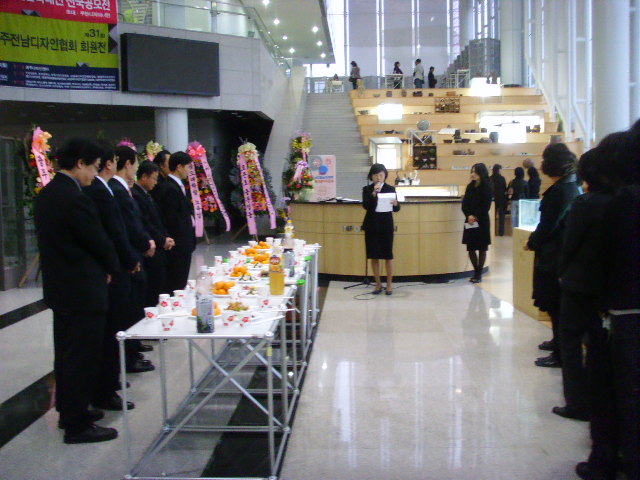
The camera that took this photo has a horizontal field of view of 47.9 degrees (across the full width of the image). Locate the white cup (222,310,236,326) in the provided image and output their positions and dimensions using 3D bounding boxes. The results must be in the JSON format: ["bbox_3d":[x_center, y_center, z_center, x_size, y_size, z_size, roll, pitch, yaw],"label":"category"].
[{"bbox_3d":[-0.442,0.389,3.569,0.071,0.068,0.071,-1,5,3],"label":"white cup"}]

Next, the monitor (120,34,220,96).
[{"bbox_3d":[-3.666,-4.287,17.894,2.400,1.370,0.400,-5,7,-34],"label":"monitor"}]

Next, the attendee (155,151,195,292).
[{"bbox_3d":[-1.418,0.006,6.982,0.360,1.730,0.480,0,5,7],"label":"attendee"}]

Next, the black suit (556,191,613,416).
[{"bbox_3d":[1.555,0.370,4.186,0.380,1.350,0.480,1,5,23],"label":"black suit"}]

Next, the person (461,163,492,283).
[{"bbox_3d":[2.105,-0.235,9.681,0.340,1.600,0.450,-6,7,-43],"label":"person"}]

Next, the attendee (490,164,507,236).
[{"bbox_3d":[3.820,-0.776,15.394,0.430,1.370,0.300,2,6,21],"label":"attendee"}]

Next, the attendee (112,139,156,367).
[{"bbox_3d":[-1.536,0.137,5.657,0.460,1.720,0.520,-1,6,-6],"label":"attendee"}]

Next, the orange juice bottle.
[{"bbox_3d":[-0.274,0.187,4.581,0.093,0.312,0.093,0,5,6],"label":"orange juice bottle"}]

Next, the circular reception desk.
[{"bbox_3d":[1.135,-0.078,10.975,3.200,1.080,2.500,0,5,12],"label":"circular reception desk"}]

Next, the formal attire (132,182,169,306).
[{"bbox_3d":[-1.502,0.206,6.239,0.420,1.400,0.500,-1,6,-2],"label":"formal attire"}]

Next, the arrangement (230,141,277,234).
[{"bbox_3d":[-1.327,-0.953,14.176,0.900,1.950,0.600,-3,7,-25],"label":"arrangement"}]

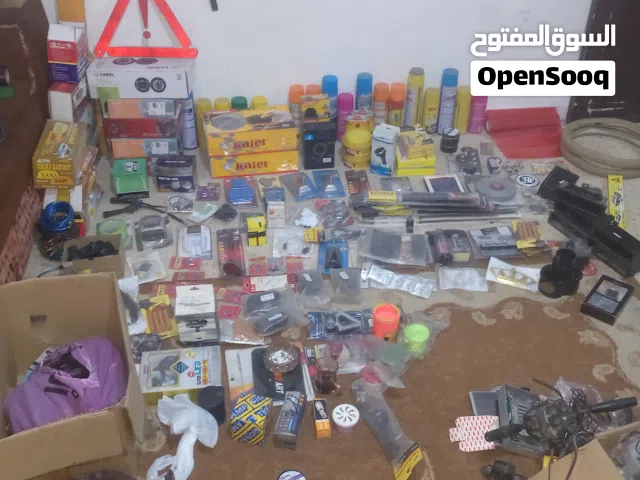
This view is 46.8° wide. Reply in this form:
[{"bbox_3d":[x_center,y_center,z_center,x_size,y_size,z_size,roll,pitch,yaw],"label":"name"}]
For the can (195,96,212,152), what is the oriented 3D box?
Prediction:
[{"bbox_3d":[-0.467,-0.472,3.026,0.065,0.207,0.065,0,36,0],"label":"can"}]

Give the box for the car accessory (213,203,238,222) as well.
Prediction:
[{"bbox_3d":[-0.336,-0.094,2.634,0.085,0.030,0.070,0,35,0],"label":"car accessory"}]

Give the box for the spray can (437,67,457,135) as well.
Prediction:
[{"bbox_3d":[0.547,-0.585,3.137,0.065,0.280,0.065,0,35,0],"label":"spray can"}]

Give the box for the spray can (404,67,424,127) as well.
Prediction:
[{"bbox_3d":[0.399,-0.583,3.120,0.066,0.282,0.066,0,35,0],"label":"spray can"}]

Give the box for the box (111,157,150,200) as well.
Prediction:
[{"bbox_3d":[-0.708,-0.231,2.792,0.117,0.092,0.120,-5,36,-7],"label":"box"}]

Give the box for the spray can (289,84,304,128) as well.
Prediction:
[{"bbox_3d":[-0.096,-0.521,3.084,0.065,0.235,0.065,0,35,0],"label":"spray can"}]

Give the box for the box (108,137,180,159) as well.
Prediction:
[{"bbox_3d":[-0.669,-0.404,2.895,0.242,0.080,0.190,-2,35,-3],"label":"box"}]

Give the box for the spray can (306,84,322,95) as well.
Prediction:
[{"bbox_3d":[-0.023,-0.517,3.068,0.065,0.230,0.065,0,36,0],"label":"spray can"}]

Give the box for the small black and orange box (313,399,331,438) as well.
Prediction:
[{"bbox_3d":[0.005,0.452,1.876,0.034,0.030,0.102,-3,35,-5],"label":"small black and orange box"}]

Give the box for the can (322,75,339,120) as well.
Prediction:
[{"bbox_3d":[0.041,-0.543,3.066,0.065,0.276,0.065,0,35,0],"label":"can"}]

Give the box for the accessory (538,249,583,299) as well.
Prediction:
[{"bbox_3d":[0.755,0.100,2.310,0.120,0.106,0.110,7,36,9],"label":"accessory"}]

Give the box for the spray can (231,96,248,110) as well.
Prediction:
[{"bbox_3d":[-0.326,-0.484,3.044,0.065,0.205,0.065,0,35,0],"label":"spray can"}]

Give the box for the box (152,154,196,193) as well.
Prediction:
[{"bbox_3d":[-0.538,-0.251,2.803,0.136,0.105,0.090,0,35,0],"label":"box"}]

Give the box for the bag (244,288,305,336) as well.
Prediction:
[{"bbox_3d":[-0.134,0.215,2.213,0.170,0.050,0.145,-8,37,-11],"label":"bag"}]

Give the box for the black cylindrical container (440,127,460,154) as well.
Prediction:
[{"bbox_3d":[0.536,-0.408,3.040,0.068,0.080,0.068,0,34,0],"label":"black cylindrical container"}]

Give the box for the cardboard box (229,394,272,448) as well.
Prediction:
[{"bbox_3d":[-0.168,0.453,1.867,0.084,0.072,0.092,7,37,10],"label":"cardboard box"}]

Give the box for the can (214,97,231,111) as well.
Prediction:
[{"bbox_3d":[-0.398,-0.495,3.070,0.065,0.196,0.065,0,35,0],"label":"can"}]

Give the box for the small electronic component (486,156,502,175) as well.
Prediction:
[{"bbox_3d":[0.697,-0.294,2.937,0.043,0.033,0.065,3,35,5],"label":"small electronic component"}]

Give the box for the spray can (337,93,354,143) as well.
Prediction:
[{"bbox_3d":[0.104,-0.511,3.101,0.065,0.200,0.065,0,35,0],"label":"spray can"}]

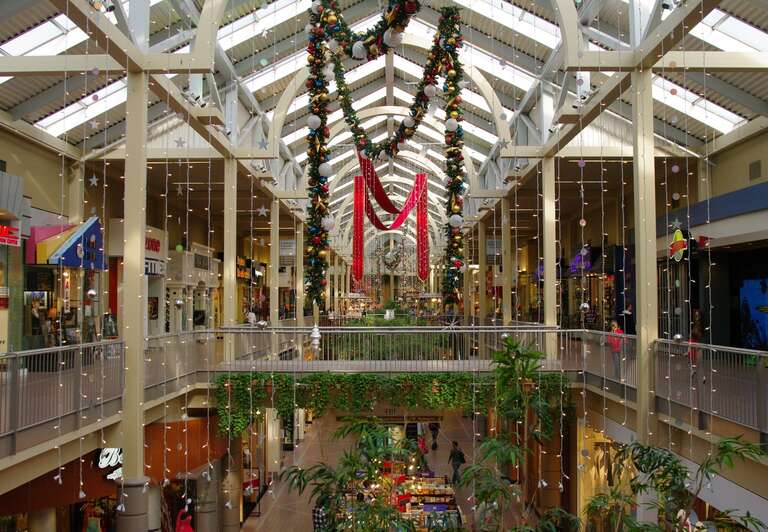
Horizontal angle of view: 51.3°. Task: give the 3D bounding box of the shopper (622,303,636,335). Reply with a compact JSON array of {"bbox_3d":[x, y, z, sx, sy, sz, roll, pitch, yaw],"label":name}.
[{"bbox_3d":[7.841,2.030,25.356,0.500,1.710,0.360,-1,-3,18],"label":"shopper"}]

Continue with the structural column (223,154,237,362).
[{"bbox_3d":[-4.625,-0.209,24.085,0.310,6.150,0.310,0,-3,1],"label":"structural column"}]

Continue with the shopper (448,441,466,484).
[{"bbox_3d":[2.907,7.835,31.833,0.560,1.670,0.450,1,-3,-26],"label":"shopper"}]

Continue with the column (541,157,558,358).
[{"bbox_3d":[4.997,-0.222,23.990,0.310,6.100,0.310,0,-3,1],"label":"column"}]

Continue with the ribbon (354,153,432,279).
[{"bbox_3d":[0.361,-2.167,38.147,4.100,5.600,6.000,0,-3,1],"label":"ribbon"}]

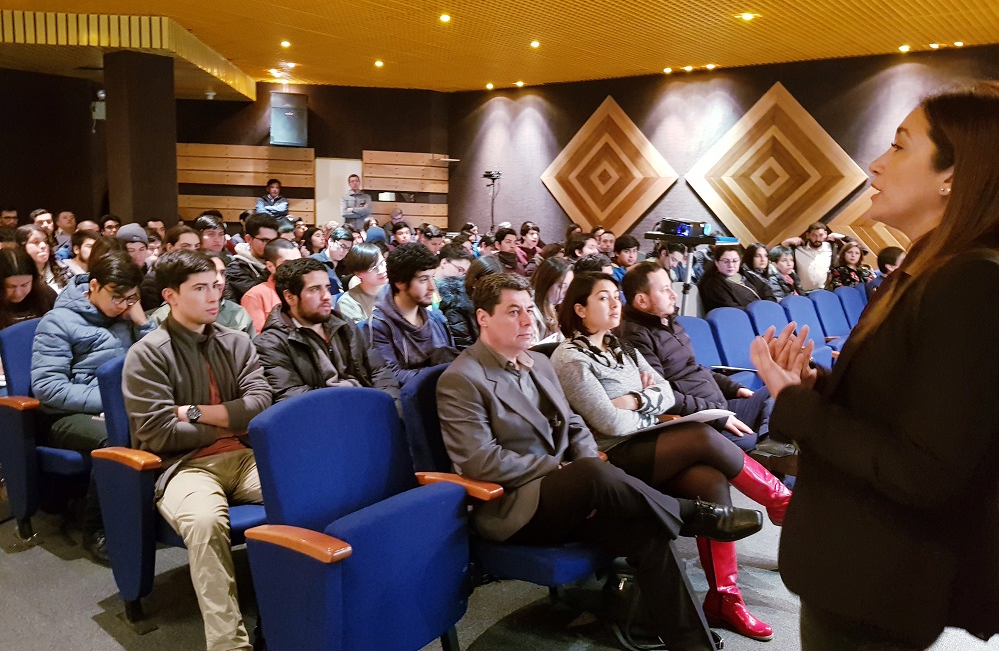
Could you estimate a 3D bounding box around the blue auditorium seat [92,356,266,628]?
[{"bbox_3d":[-0.986,0.544,2.655,0.630,0.910,0.620,8,10,38],"label":"blue auditorium seat"}]

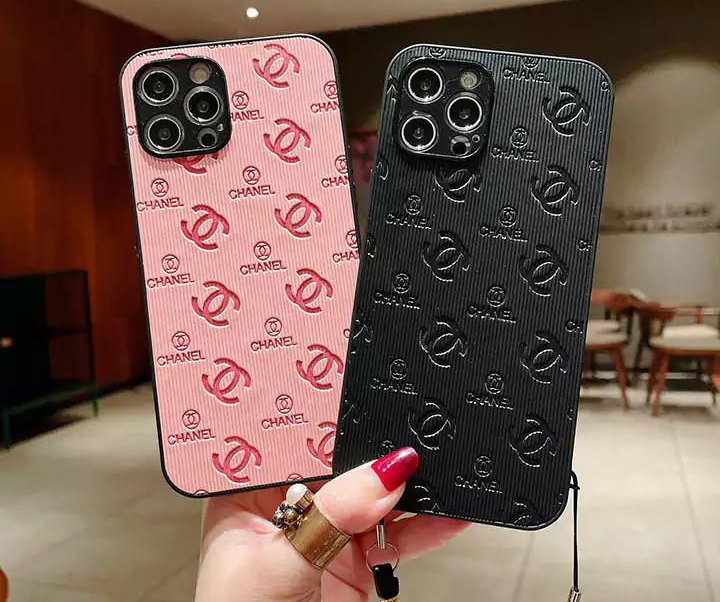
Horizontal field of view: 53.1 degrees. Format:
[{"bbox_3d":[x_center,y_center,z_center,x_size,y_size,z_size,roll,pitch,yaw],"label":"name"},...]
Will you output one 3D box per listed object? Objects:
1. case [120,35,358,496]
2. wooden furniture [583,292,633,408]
[{"bbox_3d":[-0.039,-0.015,0.264,0.080,0.161,0.012,-8,-4,-4],"label":"case"},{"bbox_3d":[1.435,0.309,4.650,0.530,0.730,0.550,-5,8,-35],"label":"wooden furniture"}]

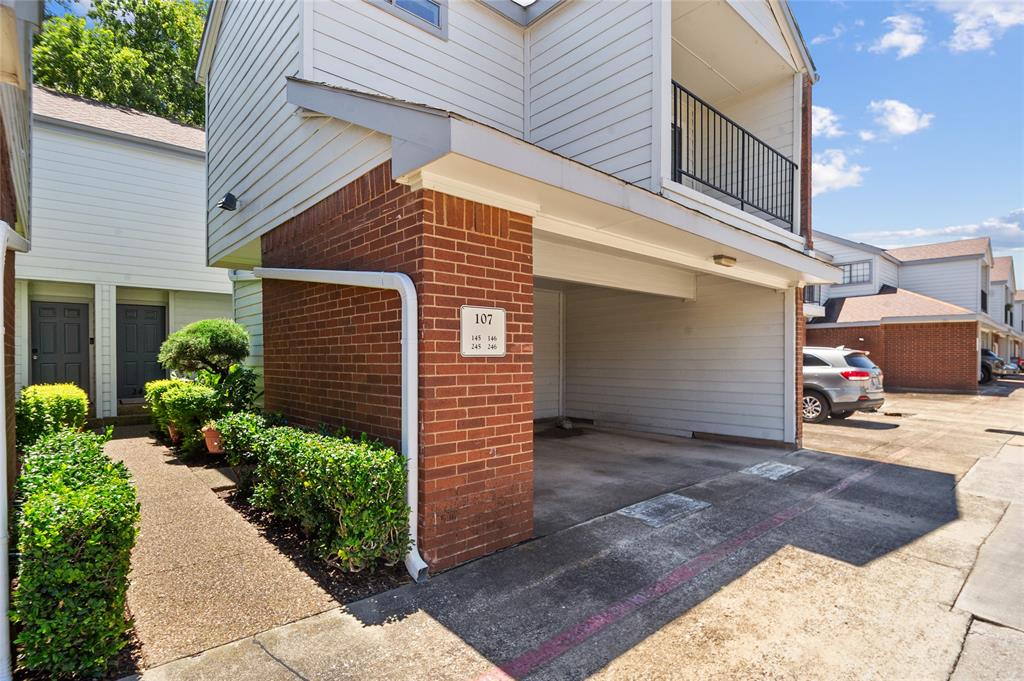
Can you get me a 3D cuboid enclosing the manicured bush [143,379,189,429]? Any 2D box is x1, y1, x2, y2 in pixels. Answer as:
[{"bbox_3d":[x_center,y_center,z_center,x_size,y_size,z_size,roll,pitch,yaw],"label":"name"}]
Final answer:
[{"bbox_3d":[-5.971,1.147,8.400,0.750,0.960,0.750,2,-3,-43],"label":"manicured bush"}]

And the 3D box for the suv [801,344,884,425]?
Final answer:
[{"bbox_3d":[6.390,1.040,12.360,1.890,1.690,4.760,2,-3,-43],"label":"suv"}]

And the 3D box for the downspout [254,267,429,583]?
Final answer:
[{"bbox_3d":[-1.762,0.361,4.330,0.120,2.500,3.550,2,-3,-43],"label":"downspout"}]

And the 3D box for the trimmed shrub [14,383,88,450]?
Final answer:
[{"bbox_3d":[-8.023,1.356,8.400,0.980,1.050,0.980,2,-3,-43],"label":"trimmed shrub"}]

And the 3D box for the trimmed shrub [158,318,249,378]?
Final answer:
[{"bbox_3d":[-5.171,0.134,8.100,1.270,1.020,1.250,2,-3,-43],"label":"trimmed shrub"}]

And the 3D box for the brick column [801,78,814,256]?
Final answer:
[{"bbox_3d":[4.710,-2.866,7.780,0.230,2.800,0.230,2,-3,-43],"label":"brick column"}]

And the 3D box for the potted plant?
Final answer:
[{"bbox_3d":[-4.618,1.506,7.500,0.360,0.510,0.360,2,-3,-43],"label":"potted plant"}]

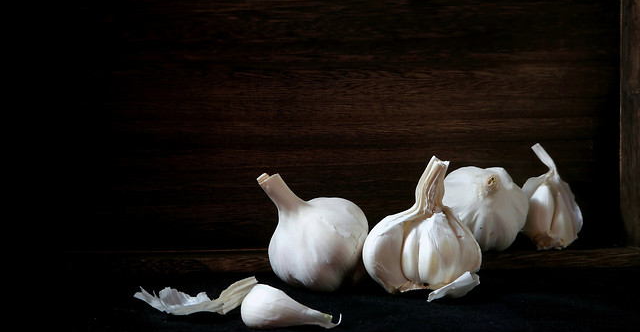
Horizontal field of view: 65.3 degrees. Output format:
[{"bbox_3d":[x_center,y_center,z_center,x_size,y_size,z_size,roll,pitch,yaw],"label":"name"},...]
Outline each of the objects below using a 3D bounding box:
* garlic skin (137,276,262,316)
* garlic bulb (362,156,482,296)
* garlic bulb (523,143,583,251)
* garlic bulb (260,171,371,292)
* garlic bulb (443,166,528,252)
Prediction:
[{"bbox_3d":[-0.057,0.061,0.232,0.056,0.015,0.026,0,2,0],"label":"garlic skin"},{"bbox_3d":[0.054,0.032,0.263,0.061,0.071,0.056,8,2,8],"label":"garlic bulb"},{"bbox_3d":[0.150,0.020,0.322,0.037,0.068,0.037,-6,-4,25],"label":"garlic bulb"},{"bbox_3d":[-0.006,0.035,0.267,0.053,0.068,0.053,-33,5,0],"label":"garlic bulb"},{"bbox_3d":[0.105,0.027,0.315,0.053,0.048,0.053,-5,46,5],"label":"garlic bulb"}]

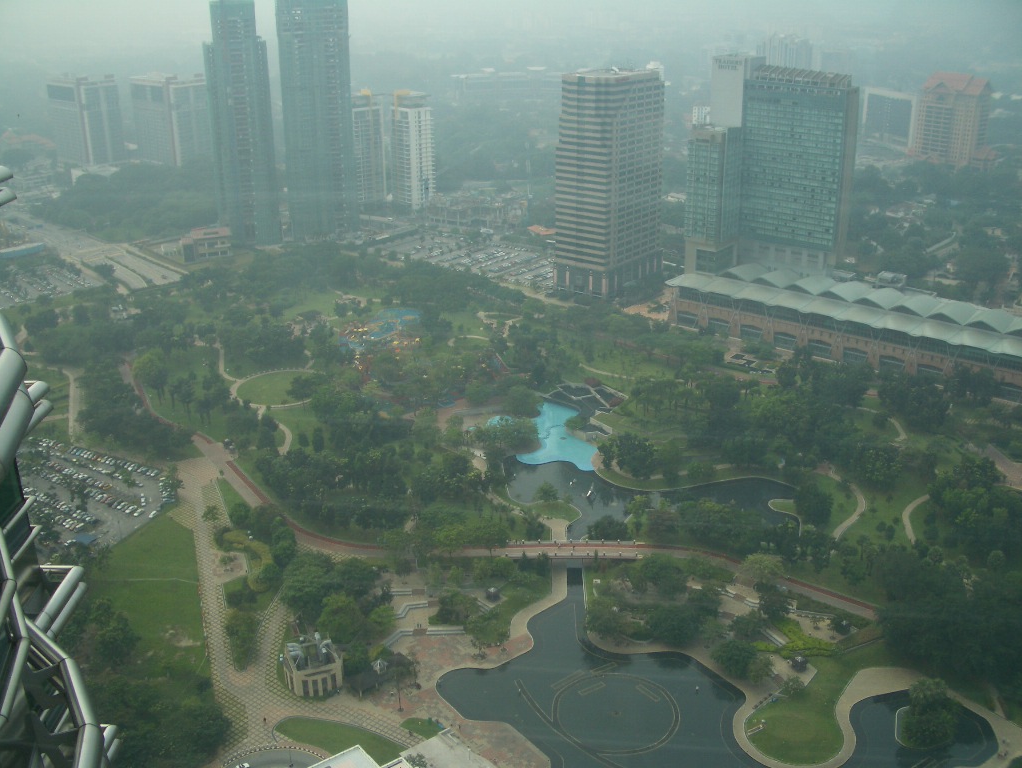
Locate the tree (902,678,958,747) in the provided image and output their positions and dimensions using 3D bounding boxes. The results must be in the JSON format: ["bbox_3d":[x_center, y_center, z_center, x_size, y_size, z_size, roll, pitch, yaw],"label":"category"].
[{"bbox_3d":[98.530,77.800,244.290,12.600,14.000,12.600,9,24,24],"label":"tree"}]

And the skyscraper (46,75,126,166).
[{"bbox_3d":[-410.040,-253.700,1002.190,60.000,85.000,37.000,16,27,37],"label":"skyscraper"}]

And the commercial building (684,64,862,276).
[{"bbox_3d":[143.190,-110.300,576.120,79.000,131.000,34.000,17,27,38],"label":"commercial building"}]

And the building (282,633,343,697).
[{"bbox_3d":[-51.670,72.610,270.120,12.500,9.200,13.200,-9,23,-20],"label":"building"}]

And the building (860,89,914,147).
[{"bbox_3d":[427.770,-296.380,1156.800,20.000,58.000,81.000,-6,22,-15],"label":"building"}]

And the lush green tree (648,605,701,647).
[{"bbox_3d":[45.160,66.850,286.010,14.600,10.500,14.600,4,22,10],"label":"lush green tree"}]

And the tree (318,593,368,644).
[{"bbox_3d":[-46.480,65.000,286.180,13.400,11.500,13.400,-5,22,-10],"label":"tree"}]

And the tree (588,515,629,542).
[{"bbox_3d":[31.610,47.830,335.730,13.300,10.000,13.300,2,21,6],"label":"tree"}]

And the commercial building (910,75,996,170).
[{"bbox_3d":[377.510,-225.070,889.370,19.000,81.000,62.000,-11,23,-23],"label":"commercial building"}]

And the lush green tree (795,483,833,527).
[{"bbox_3d":[100.150,40.330,341.860,11.900,12.500,11.900,6,22,17],"label":"lush green tree"}]

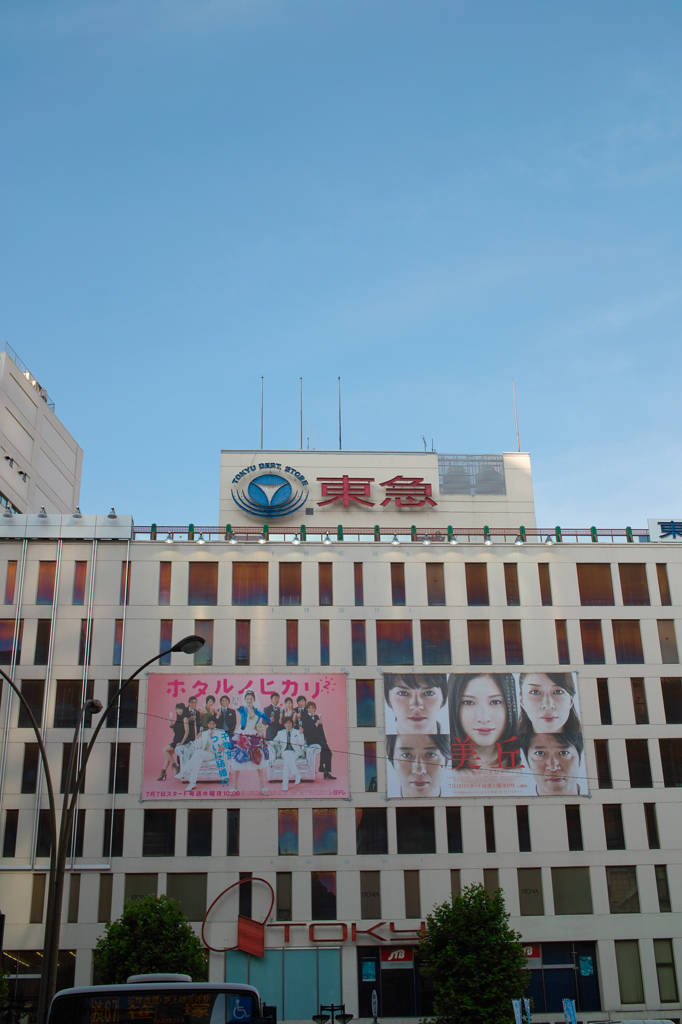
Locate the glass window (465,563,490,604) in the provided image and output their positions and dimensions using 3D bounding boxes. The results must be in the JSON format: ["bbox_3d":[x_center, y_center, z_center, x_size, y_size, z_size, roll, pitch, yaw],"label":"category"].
[{"bbox_3d":[8.769,4.669,74.888,1.377,2.875,0.150,0,-21,-4],"label":"glass window"}]

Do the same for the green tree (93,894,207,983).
[{"bbox_3d":[-7.113,17.825,43.128,4.268,7.023,4.268,0,-24,-4],"label":"green tree"}]

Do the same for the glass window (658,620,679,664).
[{"bbox_3d":[20.240,8.000,72.155,1.059,2.840,0.200,0,-20,-4],"label":"glass window"}]

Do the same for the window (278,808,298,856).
[{"bbox_3d":[-3.075,18.911,68.820,1.119,2.689,0.200,0,-22,-4],"label":"window"}]

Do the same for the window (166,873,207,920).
[{"bbox_3d":[-8.682,21.691,65.588,2.299,2.654,0.150,0,-24,-4],"label":"window"}]

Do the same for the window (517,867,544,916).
[{"bbox_3d":[10.828,21.632,66.460,1.391,2.613,0.200,0,-20,-4],"label":"window"}]

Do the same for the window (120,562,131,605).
[{"bbox_3d":[-13.167,4.368,71.390,0.531,2.847,0.150,0,-23,-3],"label":"window"}]

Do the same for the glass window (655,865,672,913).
[{"bbox_3d":[18.202,21.268,65.780,0.648,2.513,0.150,0,-23,-3],"label":"glass window"}]

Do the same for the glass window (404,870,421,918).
[{"bbox_3d":[4.045,21.638,65.994,0.877,2.627,0.200,0,-20,-4],"label":"glass window"}]

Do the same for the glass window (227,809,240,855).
[{"bbox_3d":[-6.310,18.870,68.607,0.701,2.691,0.200,0,-22,-4],"label":"glass window"}]

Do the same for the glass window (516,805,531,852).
[{"bbox_3d":[10.924,18.910,69.598,0.707,2.673,0.150,0,-21,-4],"label":"glass window"}]

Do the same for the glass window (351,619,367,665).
[{"bbox_3d":[1.151,8.246,73.337,0.870,2.938,0.200,0,-22,-4],"label":"glass window"}]

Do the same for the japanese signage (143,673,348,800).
[{"bbox_3d":[-5.550,13.272,69.213,11.956,7.518,0.150,0,-24,-4],"label":"japanese signage"}]

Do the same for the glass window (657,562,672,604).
[{"bbox_3d":[21.292,4.789,76.777,0.710,2.946,0.150,0,-23,-4],"label":"glass window"}]

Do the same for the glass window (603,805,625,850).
[{"bbox_3d":[16.408,18.946,69.971,1.111,2.673,0.150,0,-21,-4],"label":"glass window"}]

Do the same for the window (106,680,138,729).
[{"bbox_3d":[-13.203,11.636,70.677,1.824,2.901,0.150,0,-21,-4],"label":"window"}]

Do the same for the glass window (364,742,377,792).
[{"bbox_3d":[1.820,15.438,70.540,0.725,2.992,0.200,0,-22,-4],"label":"glass window"}]

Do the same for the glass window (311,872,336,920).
[{"bbox_3d":[-0.963,22.280,67.637,1.406,2.678,0.200,0,-22,-4],"label":"glass window"}]

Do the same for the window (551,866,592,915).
[{"bbox_3d":[13.683,22.378,68.877,2.293,2.672,0.150,0,-23,-4],"label":"window"}]

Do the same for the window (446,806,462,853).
[{"bbox_3d":[6.816,19.033,69.773,0.872,2.688,0.150,0,-23,-4],"label":"window"}]

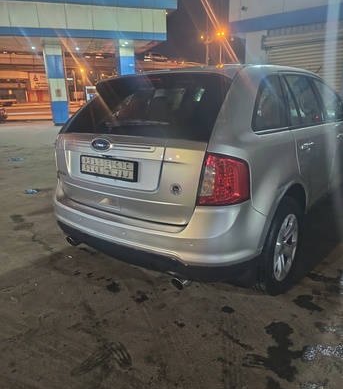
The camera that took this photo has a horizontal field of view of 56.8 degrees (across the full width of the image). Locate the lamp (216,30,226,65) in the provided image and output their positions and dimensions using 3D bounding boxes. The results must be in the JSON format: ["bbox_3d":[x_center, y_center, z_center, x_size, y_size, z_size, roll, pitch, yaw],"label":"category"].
[{"bbox_3d":[6.636,-15.852,42.892,1.500,11.316,0.500,-1,15,0],"label":"lamp"}]

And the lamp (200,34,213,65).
[{"bbox_3d":[4.913,-16.401,45.055,1.800,11.340,0.500,-1,15,0],"label":"lamp"}]

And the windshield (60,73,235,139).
[{"bbox_3d":[-0.282,-0.571,2.135,1.360,0.480,0.140,10,-21,37],"label":"windshield"}]

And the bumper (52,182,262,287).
[{"bbox_3d":[-0.319,0.196,2.271,1.880,0.600,0.530,10,19,37],"label":"bumper"}]

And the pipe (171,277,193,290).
[{"bbox_3d":[0.079,0.528,1.957,0.080,0.080,0.140,10,19,37],"label":"pipe"}]

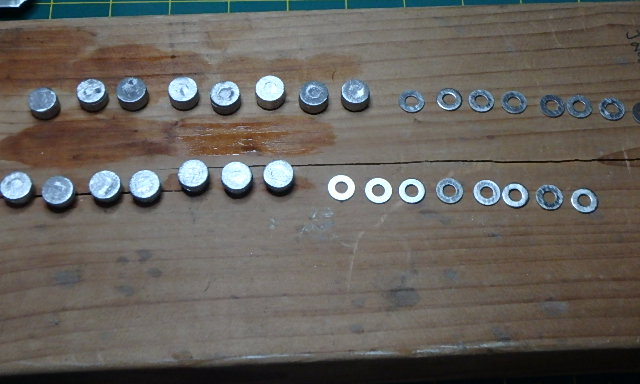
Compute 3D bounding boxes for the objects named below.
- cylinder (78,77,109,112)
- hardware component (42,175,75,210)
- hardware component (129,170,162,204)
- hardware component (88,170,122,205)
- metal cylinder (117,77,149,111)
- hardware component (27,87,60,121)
[{"bbox_3d":[-0.082,-0.035,0.327,0.010,0.006,0.010,-1,66,-1],"label":"cylinder"},{"bbox_3d":[-0.089,0.001,0.311,0.010,0.006,0.010,-1,66,-1],"label":"hardware component"},{"bbox_3d":[-0.059,-0.001,0.310,0.010,0.007,0.010,-1,66,-1],"label":"hardware component"},{"bbox_3d":[-0.073,-0.001,0.311,0.010,0.006,0.010,-1,66,-1],"label":"hardware component"},{"bbox_3d":[-0.067,-0.035,0.326,0.011,0.007,0.011,-1,66,-1],"label":"metal cylinder"},{"bbox_3d":[-0.099,-0.032,0.325,0.010,0.006,0.010,-1,66,-1],"label":"hardware component"}]

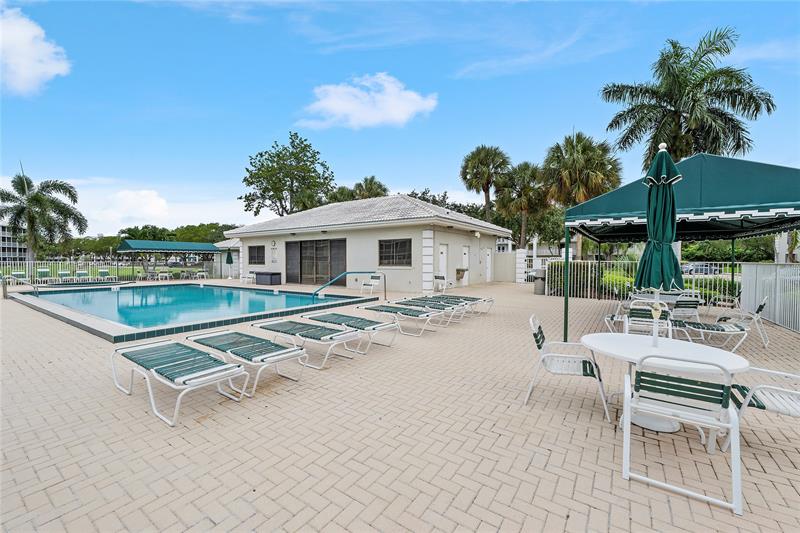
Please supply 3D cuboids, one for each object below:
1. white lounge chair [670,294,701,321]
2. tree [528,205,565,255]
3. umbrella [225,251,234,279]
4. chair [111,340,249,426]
[{"bbox_3d":[5.534,0.960,6.745,0.590,0.890,0.770,0,1,2],"label":"white lounge chair"},{"bbox_3d":[12.061,-2.028,26.963,3.700,5.956,3.700,0,1,0],"label":"tree"},{"bbox_3d":[-13.741,-0.218,26.896,0.500,2.470,0.500,0,1,0],"label":"umbrella"},{"bbox_3d":[-2.484,1.239,3.737,1.970,0.440,0.660,1,1,35],"label":"chair"}]

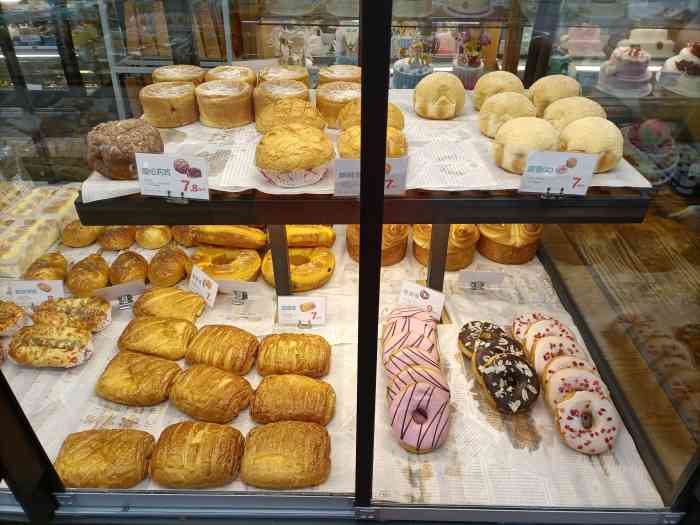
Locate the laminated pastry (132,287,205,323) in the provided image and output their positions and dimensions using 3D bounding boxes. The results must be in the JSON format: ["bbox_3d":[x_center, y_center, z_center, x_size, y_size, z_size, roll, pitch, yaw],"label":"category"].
[{"bbox_3d":[-0.309,0.079,0.906,0.117,0.046,0.087,10,35,13],"label":"laminated pastry"}]

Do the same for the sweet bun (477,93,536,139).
[{"bbox_3d":[0.248,-0.230,0.820,0.086,0.063,0.086,0,34,3],"label":"sweet bun"}]

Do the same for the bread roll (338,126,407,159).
[{"bbox_3d":[0.032,-0.154,0.743,0.102,0.066,0.102,0,34,0],"label":"bread roll"}]

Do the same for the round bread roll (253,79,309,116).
[{"bbox_3d":[-0.116,-0.276,0.909,0.096,0.057,0.096,0,34,3],"label":"round bread roll"}]

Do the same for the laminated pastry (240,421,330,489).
[{"bbox_3d":[-0.086,0.254,0.710,0.121,0.046,0.094,0,35,1],"label":"laminated pastry"}]

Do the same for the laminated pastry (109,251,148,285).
[{"bbox_3d":[-0.456,0.011,1.084,0.073,0.056,0.091,0,34,3],"label":"laminated pastry"}]

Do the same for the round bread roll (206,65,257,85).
[{"bbox_3d":[-0.226,-0.337,0.997,0.090,0.052,0.090,-1,33,1],"label":"round bread roll"}]

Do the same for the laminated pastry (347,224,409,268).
[{"bbox_3d":[0.056,-0.051,1.082,0.124,0.066,0.124,1,34,1],"label":"laminated pastry"}]

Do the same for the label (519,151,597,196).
[{"bbox_3d":[0.256,-0.109,0.647,0.087,0.054,0.006,2,30,-2],"label":"label"}]

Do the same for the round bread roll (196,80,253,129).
[{"bbox_3d":[-0.210,-0.269,0.890,0.089,0.054,0.089,-1,33,1],"label":"round bread roll"}]

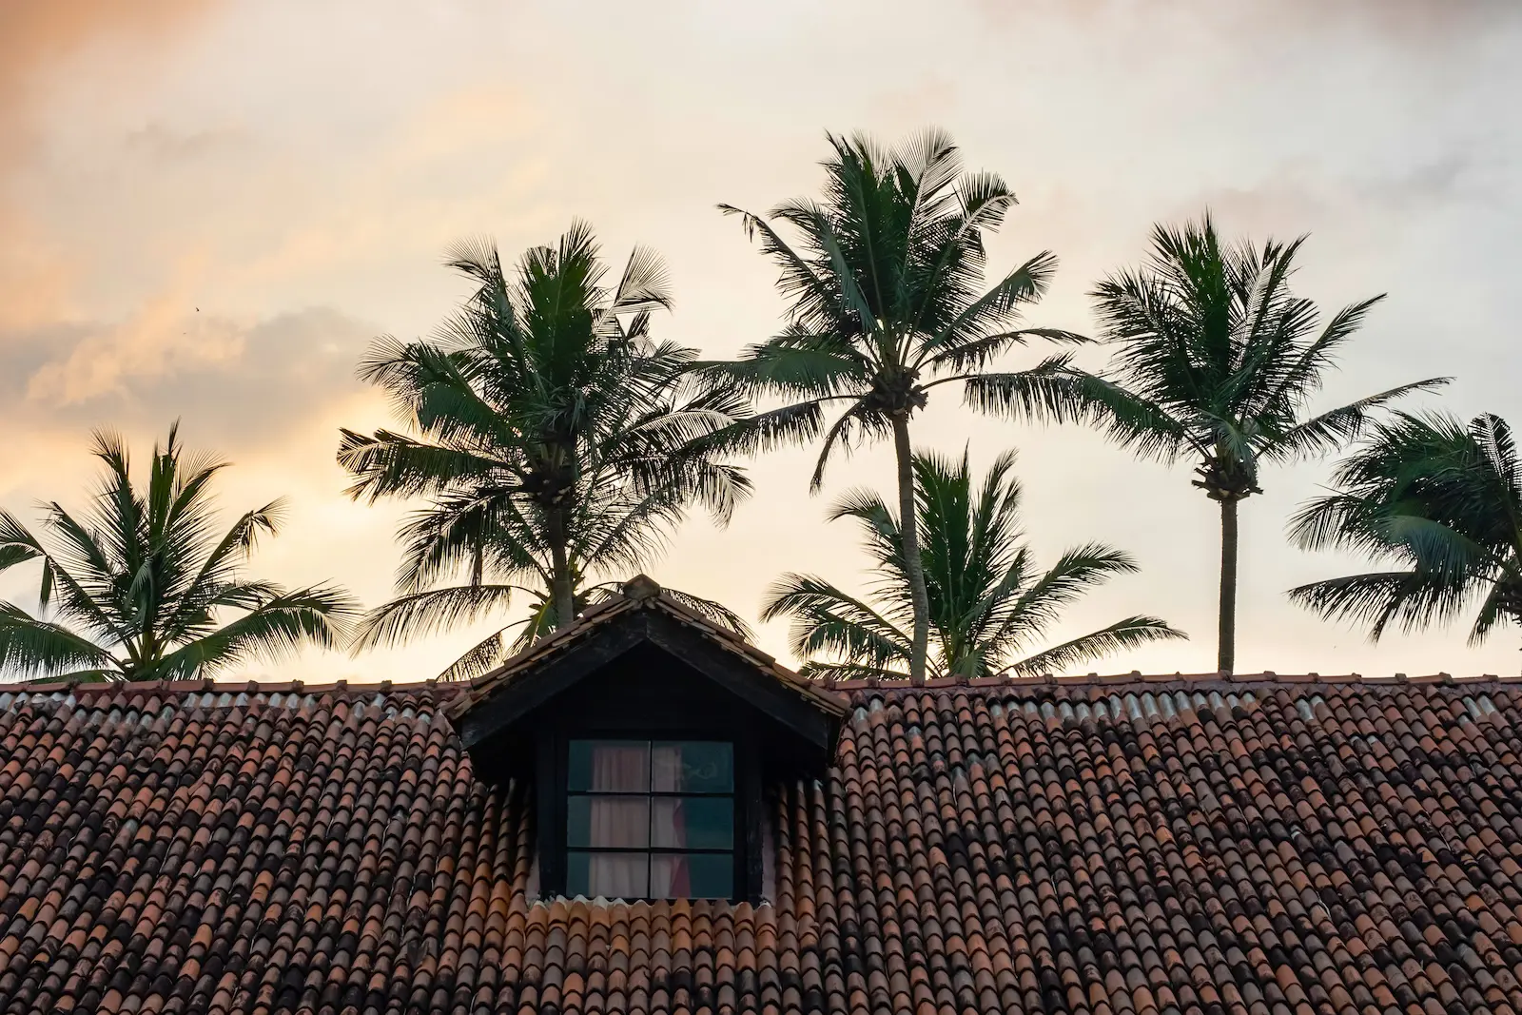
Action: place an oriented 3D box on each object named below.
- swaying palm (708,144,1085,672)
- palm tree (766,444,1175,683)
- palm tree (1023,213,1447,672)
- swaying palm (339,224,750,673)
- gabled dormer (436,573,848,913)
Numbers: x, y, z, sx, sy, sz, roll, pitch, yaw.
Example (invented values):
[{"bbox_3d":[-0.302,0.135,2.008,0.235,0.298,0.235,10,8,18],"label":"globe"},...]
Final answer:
[{"bbox_3d":[2.630,4.350,58.860,7.370,24.250,7.370,0,-15,-1],"label":"swaying palm"},{"bbox_3d":[4.100,7.720,60.080,8.170,18.340,8.170,0,-15,-1],"label":"palm tree"},{"bbox_3d":[8.890,5.130,57.760,7.970,22.200,7.970,0,-15,-1],"label":"palm tree"},{"bbox_3d":[-3.830,4.970,54.420,7.260,20.840,7.260,0,-15,-1],"label":"swaying palm"},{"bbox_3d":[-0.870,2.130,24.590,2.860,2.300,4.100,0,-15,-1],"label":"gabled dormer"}]

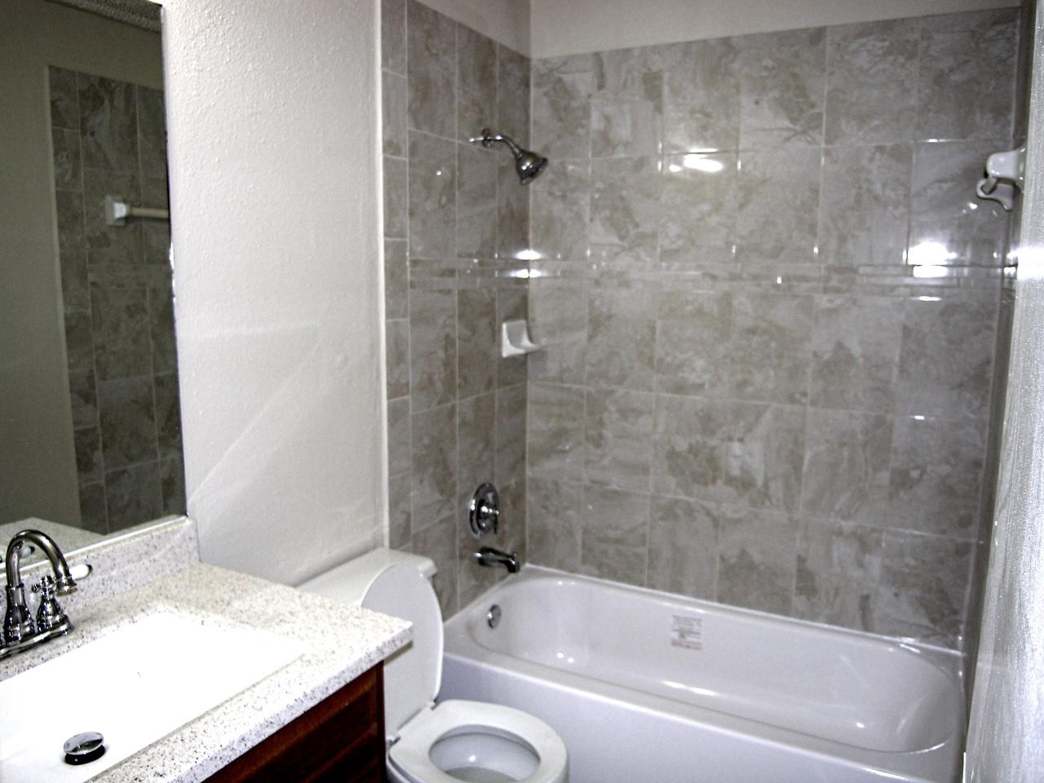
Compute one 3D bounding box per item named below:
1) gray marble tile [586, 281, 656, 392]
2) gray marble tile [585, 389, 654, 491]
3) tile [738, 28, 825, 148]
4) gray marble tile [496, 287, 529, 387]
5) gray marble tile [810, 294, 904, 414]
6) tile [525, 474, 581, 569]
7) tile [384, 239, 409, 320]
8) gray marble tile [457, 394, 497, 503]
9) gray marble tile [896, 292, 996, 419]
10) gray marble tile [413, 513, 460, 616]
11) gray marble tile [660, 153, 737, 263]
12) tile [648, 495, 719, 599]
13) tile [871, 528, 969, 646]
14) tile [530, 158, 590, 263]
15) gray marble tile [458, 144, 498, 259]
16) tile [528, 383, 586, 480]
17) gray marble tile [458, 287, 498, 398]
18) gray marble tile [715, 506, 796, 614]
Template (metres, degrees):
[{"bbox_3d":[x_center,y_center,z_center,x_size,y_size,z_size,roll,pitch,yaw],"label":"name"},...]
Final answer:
[{"bbox_3d":[0.350,-0.179,2.586,0.254,0.356,0.010,5,10,27],"label":"gray marble tile"},{"bbox_3d":[0.344,0.173,2.593,0.256,0.358,0.015,5,10,28],"label":"gray marble tile"},{"bbox_3d":[0.809,-0.927,2.232,0.254,0.356,0.010,5,10,27],"label":"tile"},{"bbox_3d":[-0.034,-0.193,2.596,0.010,0.349,0.229,5,10,28],"label":"gray marble tile"},{"bbox_3d":[1.025,-0.116,2.236,0.250,0.350,0.010,5,10,27],"label":"gray marble tile"},{"bbox_3d":[0.126,0.507,2.764,0.232,0.362,0.015,5,10,28],"label":"tile"},{"bbox_3d":[-0.346,-0.307,1.986,0.010,0.216,0.100,5,10,28],"label":"tile"},{"bbox_3d":[-0.151,0.193,2.443,0.010,0.355,0.246,5,10,28],"label":"gray marble tile"},{"bbox_3d":[1.207,-0.093,2.051,0.260,0.349,0.010,5,10,28],"label":"gray marble tile"},{"bbox_3d":[-0.276,0.589,2.312,0.010,0.356,0.254,5,10,27],"label":"gray marble tile"},{"bbox_3d":[0.571,-0.594,2.349,0.255,0.353,0.015,5,10,28],"label":"gray marble tile"},{"bbox_3d":[0.572,0.550,2.567,0.250,0.350,0.010,5,10,27],"label":"tile"},{"bbox_3d":[1.239,0.612,2.244,0.254,0.356,0.010,5,10,27],"label":"tile"},{"bbox_3d":[0.136,-0.637,2.574,0.234,0.347,0.010,5,10,28],"label":"tile"},{"bbox_3d":[-0.148,-0.597,2.313,0.015,0.353,0.242,5,10,28],"label":"gray marble tile"},{"bbox_3d":[0.130,0.155,2.700,0.234,0.355,0.010,5,10,28],"label":"tile"},{"bbox_3d":[-0.148,-0.160,2.386,0.010,0.349,0.246,5,10,28],"label":"gray marble tile"},{"bbox_3d":[0.793,0.572,2.470,0.254,0.356,0.010,5,10,27],"label":"gray marble tile"}]

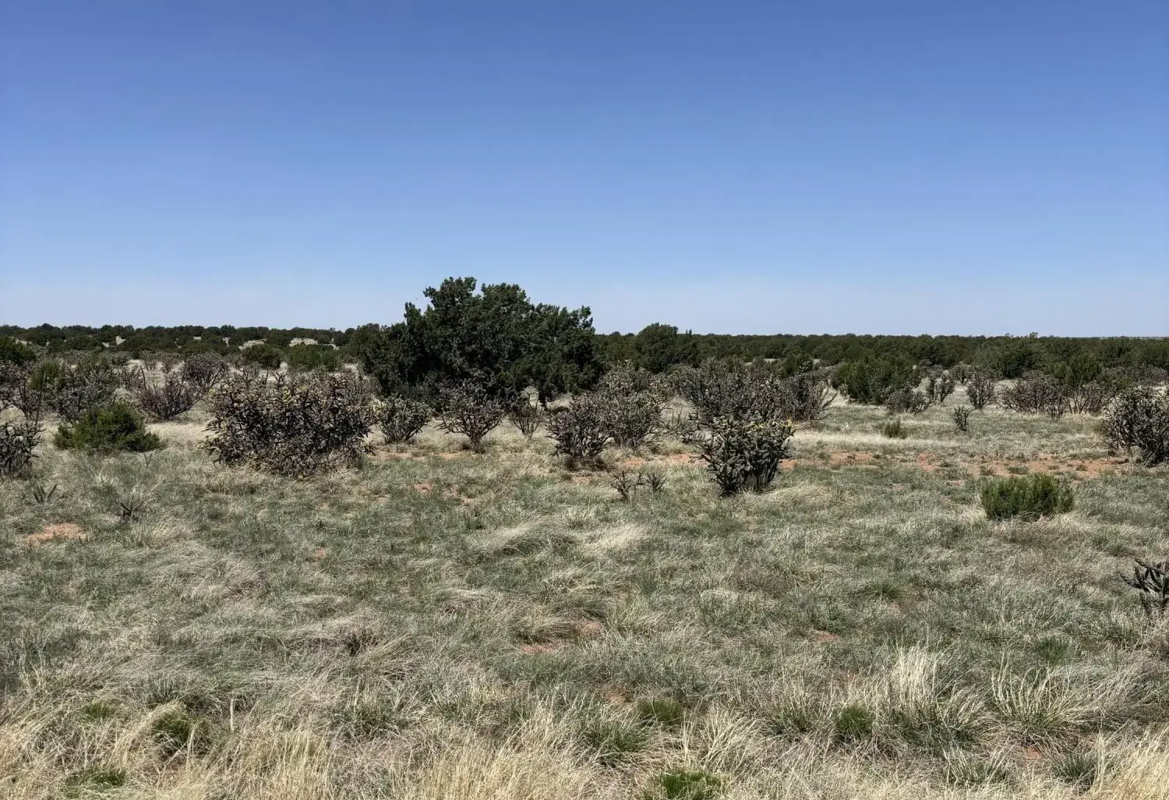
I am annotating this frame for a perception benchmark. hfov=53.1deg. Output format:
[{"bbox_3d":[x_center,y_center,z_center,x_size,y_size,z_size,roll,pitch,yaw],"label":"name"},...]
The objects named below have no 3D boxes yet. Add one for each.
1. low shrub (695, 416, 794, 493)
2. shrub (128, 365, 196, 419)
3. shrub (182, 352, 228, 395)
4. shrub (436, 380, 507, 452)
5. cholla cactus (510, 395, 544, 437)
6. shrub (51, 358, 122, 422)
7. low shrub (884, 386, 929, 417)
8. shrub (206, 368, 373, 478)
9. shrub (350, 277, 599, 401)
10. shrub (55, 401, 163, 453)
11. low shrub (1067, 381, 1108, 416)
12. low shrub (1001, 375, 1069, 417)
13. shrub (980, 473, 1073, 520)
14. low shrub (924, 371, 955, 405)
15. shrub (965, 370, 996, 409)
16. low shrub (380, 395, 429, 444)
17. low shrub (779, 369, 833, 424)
[{"bbox_3d":[1.844,0.614,13.459,1.060,0.850,0.950,0,3,8],"label":"low shrub"},{"bbox_3d":[-9.285,-0.163,25.657,1.400,1.190,1.260,-1,3,-20],"label":"shrub"},{"bbox_3d":[-11.462,-0.828,35.296,1.346,1.243,1.211,-1,3,-18],"label":"shrub"},{"bbox_3d":[-1.740,0.234,18.257,1.090,1.130,1.040,0,3,-5],"label":"shrub"},{"bbox_3d":[-1.019,0.298,20.427,0.611,0.745,0.550,0,3,-3],"label":"cholla cactus"},{"bbox_3d":[-10.297,-0.178,24.141,1.340,1.370,1.200,-1,3,-23],"label":"shrub"},{"bbox_3d":[7.527,-0.002,27.341,0.980,0.710,0.890,1,3,15],"label":"low shrub"},{"bbox_3d":[-3.950,0.258,15.627,2.090,1.340,1.670,-1,3,-14],"label":"shrub"},{"bbox_3d":[-2.993,-1.747,32.891,6.997,3.436,6.158,0,3,-5],"label":"shrub"},{"bbox_3d":[-7.339,0.397,18.074,1.621,0.738,1.459,-1,3,-22],"label":"shrub"},{"bbox_3d":[11.569,-0.029,26.878,0.870,0.810,0.780,1,3,23],"label":"low shrub"},{"bbox_3d":[10.768,-0.152,27.946,1.527,0.945,1.221,2,3,21],"label":"low shrub"},{"bbox_3d":[4.518,0.960,11.932,0.935,0.419,0.748,2,3,21],"label":"shrub"},{"bbox_3d":[9.575,-0.328,31.547,0.845,0.887,0.803,1,3,17],"label":"low shrub"},{"bbox_3d":[9.989,-0.254,29.525,0.730,0.990,0.690,1,3,19],"label":"shrub"},{"bbox_3d":[-2.996,0.321,19.457,0.822,0.784,0.740,0,3,-9],"label":"low shrub"},{"bbox_3d":[4.700,-0.093,24.869,1.170,1.130,1.050,1,3,11],"label":"low shrub"}]

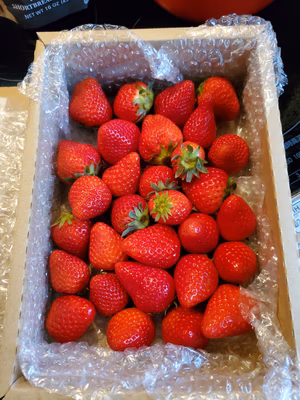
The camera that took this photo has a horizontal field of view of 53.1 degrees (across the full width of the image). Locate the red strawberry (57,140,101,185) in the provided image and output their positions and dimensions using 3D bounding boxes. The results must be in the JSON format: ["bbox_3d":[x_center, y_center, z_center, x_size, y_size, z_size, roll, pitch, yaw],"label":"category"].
[{"bbox_3d":[-0.063,-0.034,0.268,0.037,0.037,0.040,-29,96,-6],"label":"red strawberry"}]

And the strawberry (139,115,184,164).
[{"bbox_3d":[0.011,-0.065,0.320,0.046,0.046,0.052,-18,87,-4],"label":"strawberry"}]

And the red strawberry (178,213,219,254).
[{"bbox_3d":[0.048,0.033,0.296,0.039,0.043,0.039,0,84,3],"label":"red strawberry"}]

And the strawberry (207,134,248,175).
[{"bbox_3d":[0.085,-0.049,0.325,0.042,0.045,0.042,0,84,9],"label":"strawberry"}]

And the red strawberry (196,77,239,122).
[{"bbox_3d":[0.065,-0.095,0.282,0.045,0.040,0.040,36,78,6],"label":"red strawberry"}]

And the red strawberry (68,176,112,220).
[{"bbox_3d":[-0.050,-0.001,0.253,0.036,0.036,0.039,17,55,7],"label":"red strawberry"}]

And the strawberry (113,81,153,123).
[{"bbox_3d":[-0.016,-0.092,0.283,0.041,0.037,0.037,-14,71,31],"label":"strawberry"}]

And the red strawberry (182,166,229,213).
[{"bbox_3d":[0.048,-0.008,0.257,0.042,0.038,0.038,-16,74,-18],"label":"red strawberry"}]

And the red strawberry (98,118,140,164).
[{"bbox_3d":[-0.028,-0.053,0.270,0.038,0.038,0.041,11,48,5],"label":"red strawberry"}]

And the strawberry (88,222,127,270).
[{"bbox_3d":[-0.042,0.046,0.297,0.038,0.038,0.049,-18,117,-4],"label":"strawberry"}]

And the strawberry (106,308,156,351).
[{"bbox_3d":[-0.014,0.099,0.229,0.035,0.035,0.035,0,115,28],"label":"strawberry"}]

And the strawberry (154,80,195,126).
[{"bbox_3d":[0.024,-0.091,0.282,0.037,0.037,0.045,43,108,12],"label":"strawberry"}]

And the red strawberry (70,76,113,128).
[{"bbox_3d":[-0.066,-0.110,0.335,0.047,0.047,0.055,-7,114,-1],"label":"red strawberry"}]

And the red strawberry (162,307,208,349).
[{"bbox_3d":[0.027,0.096,0.228,0.034,0.033,0.033,0,31,-14],"label":"red strawberry"}]

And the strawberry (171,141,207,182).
[{"bbox_3d":[0.039,-0.039,0.304,0.036,0.042,0.036,0,102,0],"label":"strawberry"}]

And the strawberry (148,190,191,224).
[{"bbox_3d":[0.020,0.007,0.294,0.036,0.044,0.036,-20,73,31],"label":"strawberry"}]

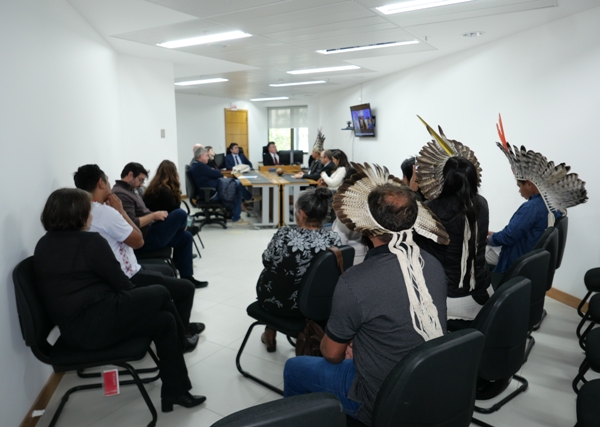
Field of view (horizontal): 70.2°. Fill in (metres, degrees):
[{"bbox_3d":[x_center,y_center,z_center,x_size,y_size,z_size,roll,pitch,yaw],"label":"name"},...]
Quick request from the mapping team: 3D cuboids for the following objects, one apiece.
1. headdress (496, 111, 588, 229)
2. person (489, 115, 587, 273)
[{"bbox_3d":[1.995,-0.392,3.559,0.680,0.840,0.460,7,12,31],"label":"headdress"},{"bbox_3d":[1.950,-0.127,3.608,0.780,1.340,0.520,7,13,32],"label":"person"}]

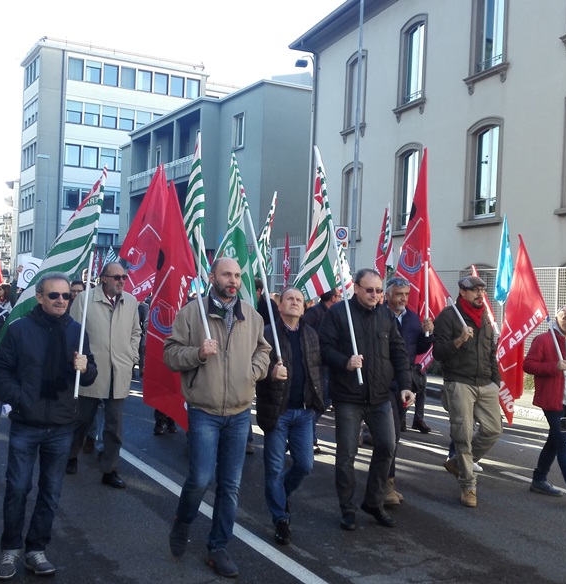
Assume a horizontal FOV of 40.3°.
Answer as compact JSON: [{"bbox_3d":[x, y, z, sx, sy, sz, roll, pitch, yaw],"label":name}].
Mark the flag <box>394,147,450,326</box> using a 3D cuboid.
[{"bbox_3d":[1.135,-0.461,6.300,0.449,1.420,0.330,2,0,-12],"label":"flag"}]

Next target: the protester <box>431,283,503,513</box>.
[{"bbox_3d":[1.479,0.802,6.220,0.540,1.840,0.520,2,0,-18],"label":"protester"}]

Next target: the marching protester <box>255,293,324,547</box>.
[{"bbox_3d":[0.051,0.803,5.320,0.500,1.667,0.470,2,0,-16],"label":"marching protester"}]

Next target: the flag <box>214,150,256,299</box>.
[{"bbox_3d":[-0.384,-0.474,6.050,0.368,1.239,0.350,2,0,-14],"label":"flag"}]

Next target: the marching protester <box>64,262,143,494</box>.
[{"bbox_3d":[-1.476,0.676,6.380,0.590,1.830,0.480,2,0,-27],"label":"marching protester"}]

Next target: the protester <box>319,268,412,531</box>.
[{"bbox_3d":[0.595,0.749,5.570,0.600,1.821,0.500,2,0,-21],"label":"protester"}]

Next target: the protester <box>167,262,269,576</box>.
[{"bbox_3d":[-0.383,0.721,4.450,0.620,1.790,0.520,2,0,-22],"label":"protester"}]

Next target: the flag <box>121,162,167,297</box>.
[{"bbox_3d":[-1.283,-0.564,7.200,0.500,1.280,0.360,2,0,23],"label":"flag"}]

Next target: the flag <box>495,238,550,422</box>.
[{"bbox_3d":[2.009,0.324,6.500,0.440,1.550,0.380,2,0,0],"label":"flag"}]

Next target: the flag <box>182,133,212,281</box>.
[{"bbox_3d":[-0.747,-0.708,6.700,0.269,1.354,0.250,2,0,-18],"label":"flag"}]

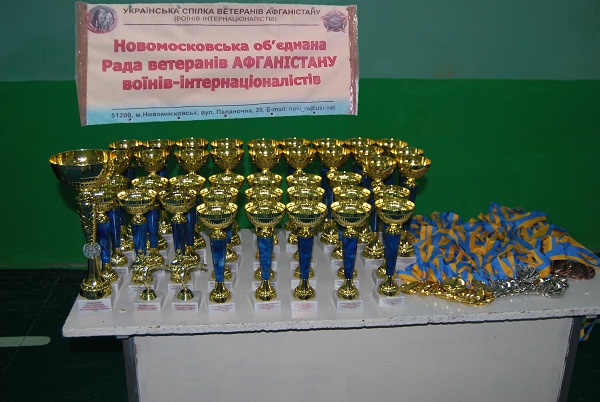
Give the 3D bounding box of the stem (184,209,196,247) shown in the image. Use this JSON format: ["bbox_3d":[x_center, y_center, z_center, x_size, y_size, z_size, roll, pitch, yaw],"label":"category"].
[{"bbox_3d":[-0.313,0.073,1.703,0.040,0.120,0.040,-1,19,-6],"label":"stem"}]

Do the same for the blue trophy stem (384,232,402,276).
[{"bbox_3d":[0.209,0.123,1.351,0.034,0.102,0.034,-1,18,-5],"label":"blue trophy stem"}]

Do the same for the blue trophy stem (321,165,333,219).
[{"bbox_3d":[0.077,-0.021,1.671,0.033,0.127,0.033,-1,18,-5],"label":"blue trophy stem"}]

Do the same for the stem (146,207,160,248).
[{"bbox_3d":[-0.414,0.075,1.691,0.040,0.120,0.040,-1,19,-6],"label":"stem"}]

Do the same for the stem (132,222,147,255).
[{"bbox_3d":[-0.372,0.104,1.397,0.034,0.102,0.034,-1,18,-5],"label":"stem"}]

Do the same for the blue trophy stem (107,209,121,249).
[{"bbox_3d":[-0.458,0.071,1.497,0.034,0.102,0.034,-1,18,-5],"label":"blue trophy stem"}]

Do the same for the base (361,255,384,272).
[{"bbox_3d":[0.221,0.173,1.799,0.066,0.026,0.066,-1,19,-6],"label":"base"}]

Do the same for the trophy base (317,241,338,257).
[{"bbox_3d":[0.079,0.122,1.677,0.056,0.022,0.056,-1,18,-5],"label":"trophy base"}]

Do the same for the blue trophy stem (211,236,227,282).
[{"bbox_3d":[-0.202,0.147,1.498,0.041,0.122,0.041,-1,19,-6],"label":"blue trophy stem"}]

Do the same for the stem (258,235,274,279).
[{"bbox_3d":[-0.086,0.146,1.506,0.041,0.121,0.041,-1,19,-6],"label":"stem"}]

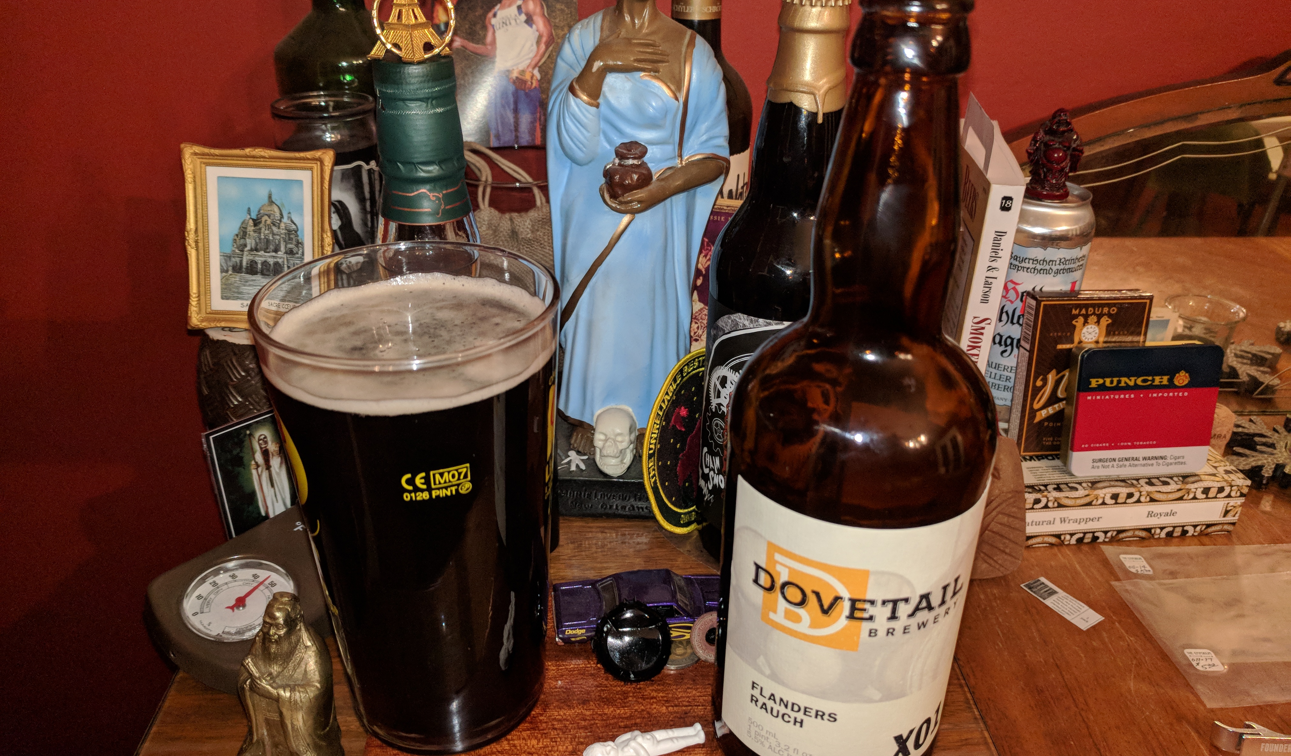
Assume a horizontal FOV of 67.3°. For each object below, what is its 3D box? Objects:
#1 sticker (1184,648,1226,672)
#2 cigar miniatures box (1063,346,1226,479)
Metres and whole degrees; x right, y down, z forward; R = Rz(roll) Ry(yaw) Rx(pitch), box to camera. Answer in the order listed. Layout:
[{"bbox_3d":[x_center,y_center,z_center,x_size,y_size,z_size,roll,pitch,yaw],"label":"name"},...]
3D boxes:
[{"bbox_3d":[0.278,0.140,0.482,0.014,0.001,0.015,2,27,2],"label":"sticker"},{"bbox_3d":[0.291,0.018,0.571,0.085,0.077,0.015,-2,15,-5],"label":"cigar miniatures box"}]

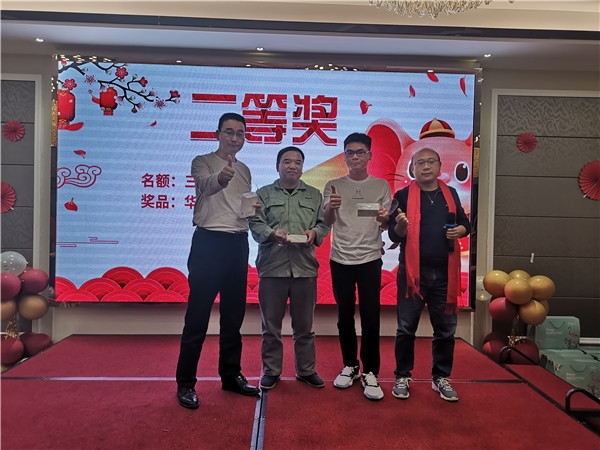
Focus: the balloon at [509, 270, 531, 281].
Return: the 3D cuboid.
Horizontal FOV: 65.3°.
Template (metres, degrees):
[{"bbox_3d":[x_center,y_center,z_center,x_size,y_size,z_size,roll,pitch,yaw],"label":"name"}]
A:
[{"bbox_3d":[2.076,0.540,4.430,0.230,0.230,0.230,1,1,-2],"label":"balloon"}]

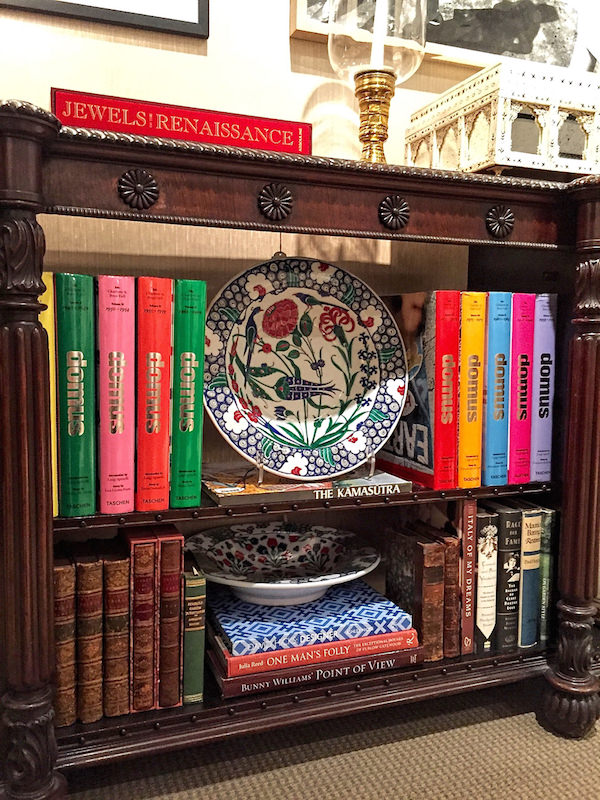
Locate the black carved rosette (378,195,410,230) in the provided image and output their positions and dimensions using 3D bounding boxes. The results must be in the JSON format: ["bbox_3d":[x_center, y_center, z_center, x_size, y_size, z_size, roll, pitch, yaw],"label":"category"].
[{"bbox_3d":[0.140,-0.278,0.995,0.050,0.051,0.014,-1,5,-21],"label":"black carved rosette"}]

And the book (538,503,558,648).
[{"bbox_3d":[0.399,0.303,1.230,0.028,0.236,0.158,-1,5,-21],"label":"book"}]

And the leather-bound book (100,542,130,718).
[{"bbox_3d":[-0.274,0.324,0.981,0.036,0.222,0.127,-1,5,-21],"label":"leather-bound book"}]

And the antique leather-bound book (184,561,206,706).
[{"bbox_3d":[-0.171,0.342,1.014,0.032,0.185,0.118,-1,5,-21],"label":"antique leather-bound book"}]

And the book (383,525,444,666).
[{"bbox_3d":[0.196,0.328,1.153,0.041,0.196,0.129,-1,5,-21],"label":"book"}]

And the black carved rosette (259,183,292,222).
[{"bbox_3d":[-0.034,-0.275,0.930,0.050,0.051,0.014,-1,5,-21],"label":"black carved rosette"}]

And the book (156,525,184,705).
[{"bbox_3d":[-0.210,0.310,1.021,0.037,0.246,0.158,-1,5,-21],"label":"book"}]

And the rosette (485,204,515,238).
[{"bbox_3d":[0.316,-0.282,1.061,0.050,0.051,0.014,-1,5,-21],"label":"rosette"}]

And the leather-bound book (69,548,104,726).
[{"bbox_3d":[-0.306,0.325,0.965,0.035,0.223,0.127,-1,5,-21],"label":"leather-bound book"}]

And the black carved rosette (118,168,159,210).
[{"bbox_3d":[-0.208,-0.271,0.864,0.050,0.051,0.014,-1,5,-21],"label":"black carved rosette"}]

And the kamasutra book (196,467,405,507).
[{"bbox_3d":[-0.004,0.134,1.095,0.307,0.014,0.201,-1,5,-21],"label":"kamasutra book"}]

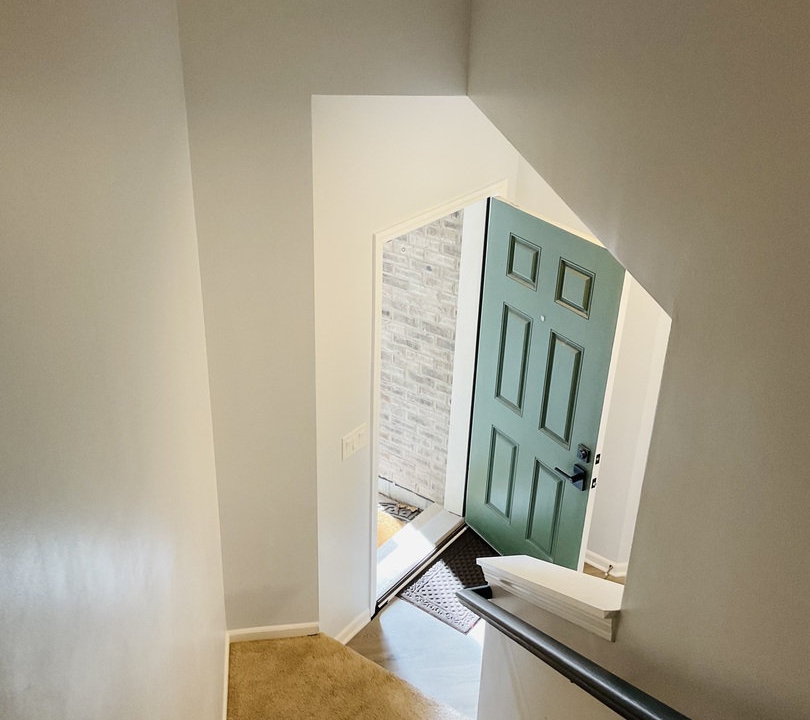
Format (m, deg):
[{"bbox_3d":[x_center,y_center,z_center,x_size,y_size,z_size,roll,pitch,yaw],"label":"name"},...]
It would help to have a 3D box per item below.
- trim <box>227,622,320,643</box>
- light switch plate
[{"bbox_3d":[-0.622,1.295,4.298,0.429,0.075,0.015,-2,28,-8],"label":"trim"},{"bbox_3d":[-0.223,0.372,4.075,0.009,0.114,0.165,21,33,31],"label":"light switch plate"}]

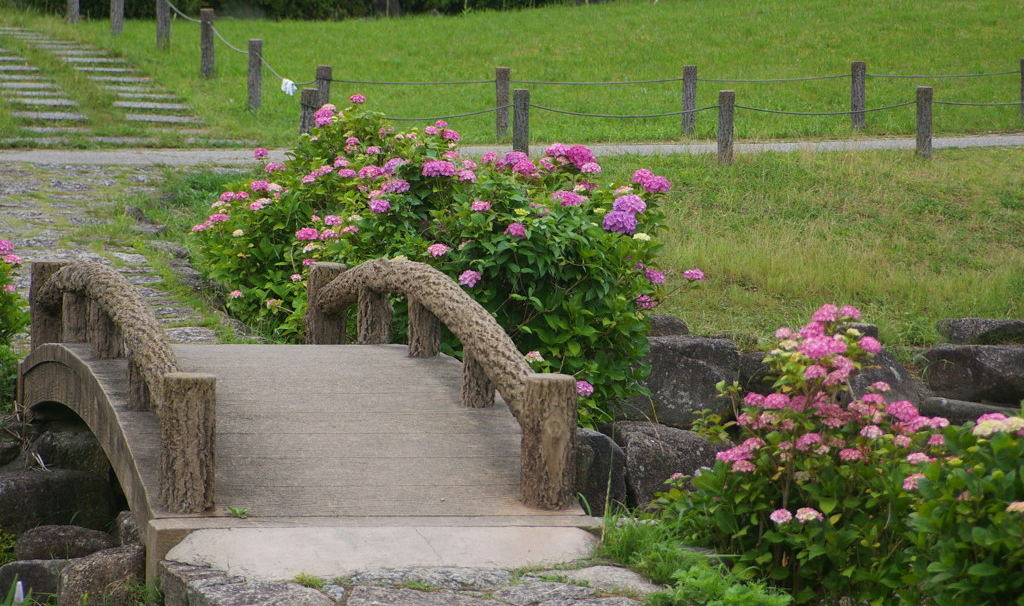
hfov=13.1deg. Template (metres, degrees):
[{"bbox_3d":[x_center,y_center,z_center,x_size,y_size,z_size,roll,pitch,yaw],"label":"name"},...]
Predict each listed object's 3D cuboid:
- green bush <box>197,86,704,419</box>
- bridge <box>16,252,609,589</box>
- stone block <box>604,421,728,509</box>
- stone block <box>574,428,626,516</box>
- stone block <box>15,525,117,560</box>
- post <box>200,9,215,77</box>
[{"bbox_3d":[-0.331,-0.253,21.888,2.496,1.472,1.920,1,5,0],"label":"green bush"},{"bbox_3d":[-1.011,0.286,18.153,1.562,0.922,5.568,0,5,-11],"label":"bridge"},{"bbox_3d":[0.709,0.742,20.480,0.563,0.371,0.422,1,5,0],"label":"stone block"},{"bbox_3d":[0.356,0.753,19.712,0.320,0.384,0.346,1,5,0],"label":"stone block"},{"bbox_3d":[-1.704,0.926,17.024,0.384,0.166,0.282,1,5,0],"label":"stone block"},{"bbox_3d":[-3.146,-2.686,46.080,0.132,0.723,0.132,1,5,0],"label":"post"}]

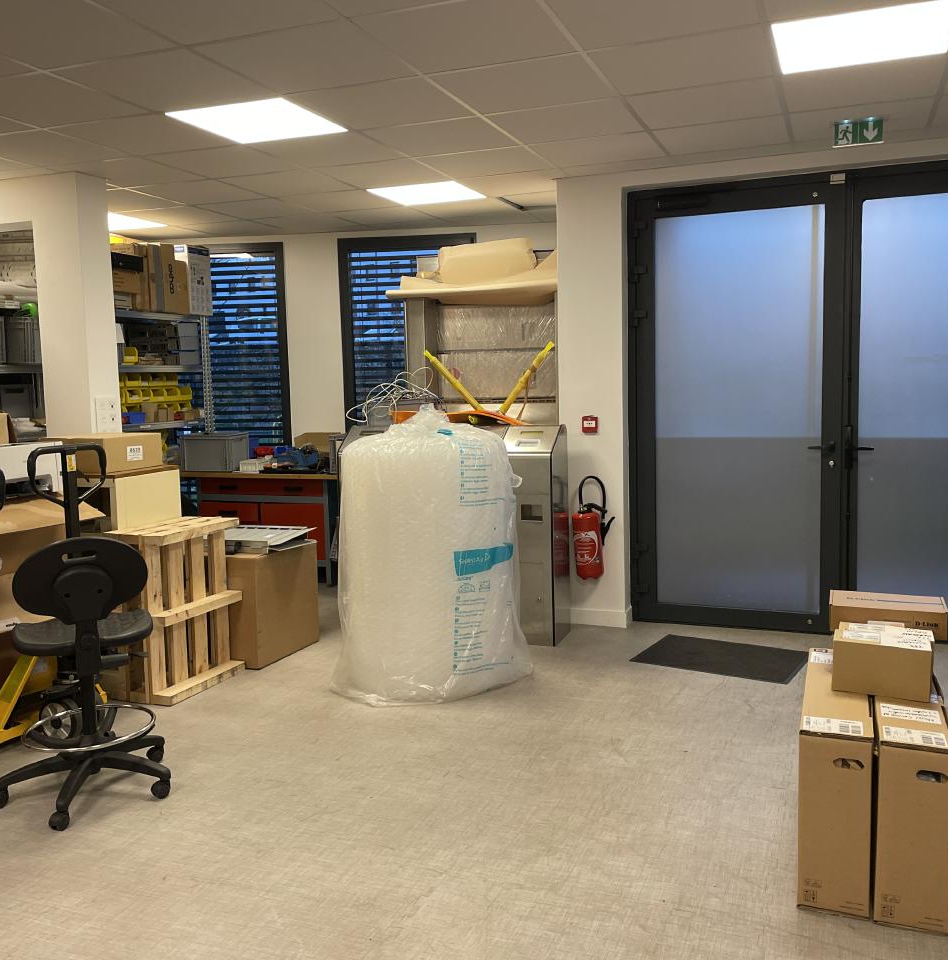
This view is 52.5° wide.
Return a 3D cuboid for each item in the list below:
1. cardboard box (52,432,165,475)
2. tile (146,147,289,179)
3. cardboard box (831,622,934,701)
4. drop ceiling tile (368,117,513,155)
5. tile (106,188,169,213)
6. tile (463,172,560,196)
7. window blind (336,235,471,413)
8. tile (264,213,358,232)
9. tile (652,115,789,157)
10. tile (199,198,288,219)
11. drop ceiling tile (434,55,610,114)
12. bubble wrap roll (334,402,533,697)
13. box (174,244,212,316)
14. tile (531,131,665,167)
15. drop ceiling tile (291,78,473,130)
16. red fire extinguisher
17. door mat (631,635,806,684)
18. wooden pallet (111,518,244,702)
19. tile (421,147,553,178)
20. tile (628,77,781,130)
[{"bbox_3d":[-1.882,-0.138,4.865,0.410,0.167,0.430,1,7,21],"label":"cardboard box"},{"bbox_3d":[-1.261,-1.615,4.881,0.600,0.025,0.600,1,7,21],"label":"tile"},{"bbox_3d":[1.246,0.552,2.929,0.266,0.154,0.218,2,7,25],"label":"cardboard box"},{"bbox_3d":[-0.140,-1.595,4.453,0.600,0.025,0.600,1,7,21],"label":"drop ceiling tile"},{"bbox_3d":[-2.171,-1.703,5.878,0.597,0.020,0.597,1,7,21],"label":"tile"},{"bbox_3d":[0.278,-1.727,5.583,0.565,0.025,0.590,1,7,21],"label":"tile"},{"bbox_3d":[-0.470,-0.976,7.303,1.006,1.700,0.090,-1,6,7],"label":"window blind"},{"bbox_3d":[-1.181,-1.819,6.766,0.600,0.025,0.600,1,7,21],"label":"tile"},{"bbox_3d":[1.196,-1.641,4.585,0.600,0.025,0.600,1,7,21],"label":"tile"},{"bbox_3d":[-1.395,-1.756,6.209,0.600,0.025,0.600,1,7,21],"label":"tile"},{"bbox_3d":[0.205,-1.521,3.695,0.590,0.025,0.590,1,7,21],"label":"drop ceiling tile"},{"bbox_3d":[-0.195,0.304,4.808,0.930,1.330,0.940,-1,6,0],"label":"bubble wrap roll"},{"bbox_3d":[-2.127,-1.457,7.122,0.240,0.490,0.265,1,7,21],"label":"box"},{"bbox_3d":[0.634,-1.651,4.796,0.600,0.025,0.600,1,7,21],"label":"tile"},{"bbox_3d":[-0.351,-1.534,3.908,0.590,0.025,0.590,1,7,21],"label":"drop ceiling tile"},{"bbox_3d":[0.683,0.277,5.486,0.248,0.602,0.180,0,6,15],"label":"red fire extinguisher"},{"bbox_3d":[1.295,0.917,4.994,0.805,0.010,0.585,3,7,32],"label":"door mat"},{"bbox_3d":[-1.446,0.612,4.726,0.325,0.798,0.606,1,7,21],"label":"wooden pallet"},{"bbox_3d":[0.080,-1.663,5.020,0.590,0.025,0.590,1,7,21],"label":"tile"},{"bbox_3d":[0.978,-1.581,4.037,0.597,0.020,0.597,1,7,21],"label":"tile"}]

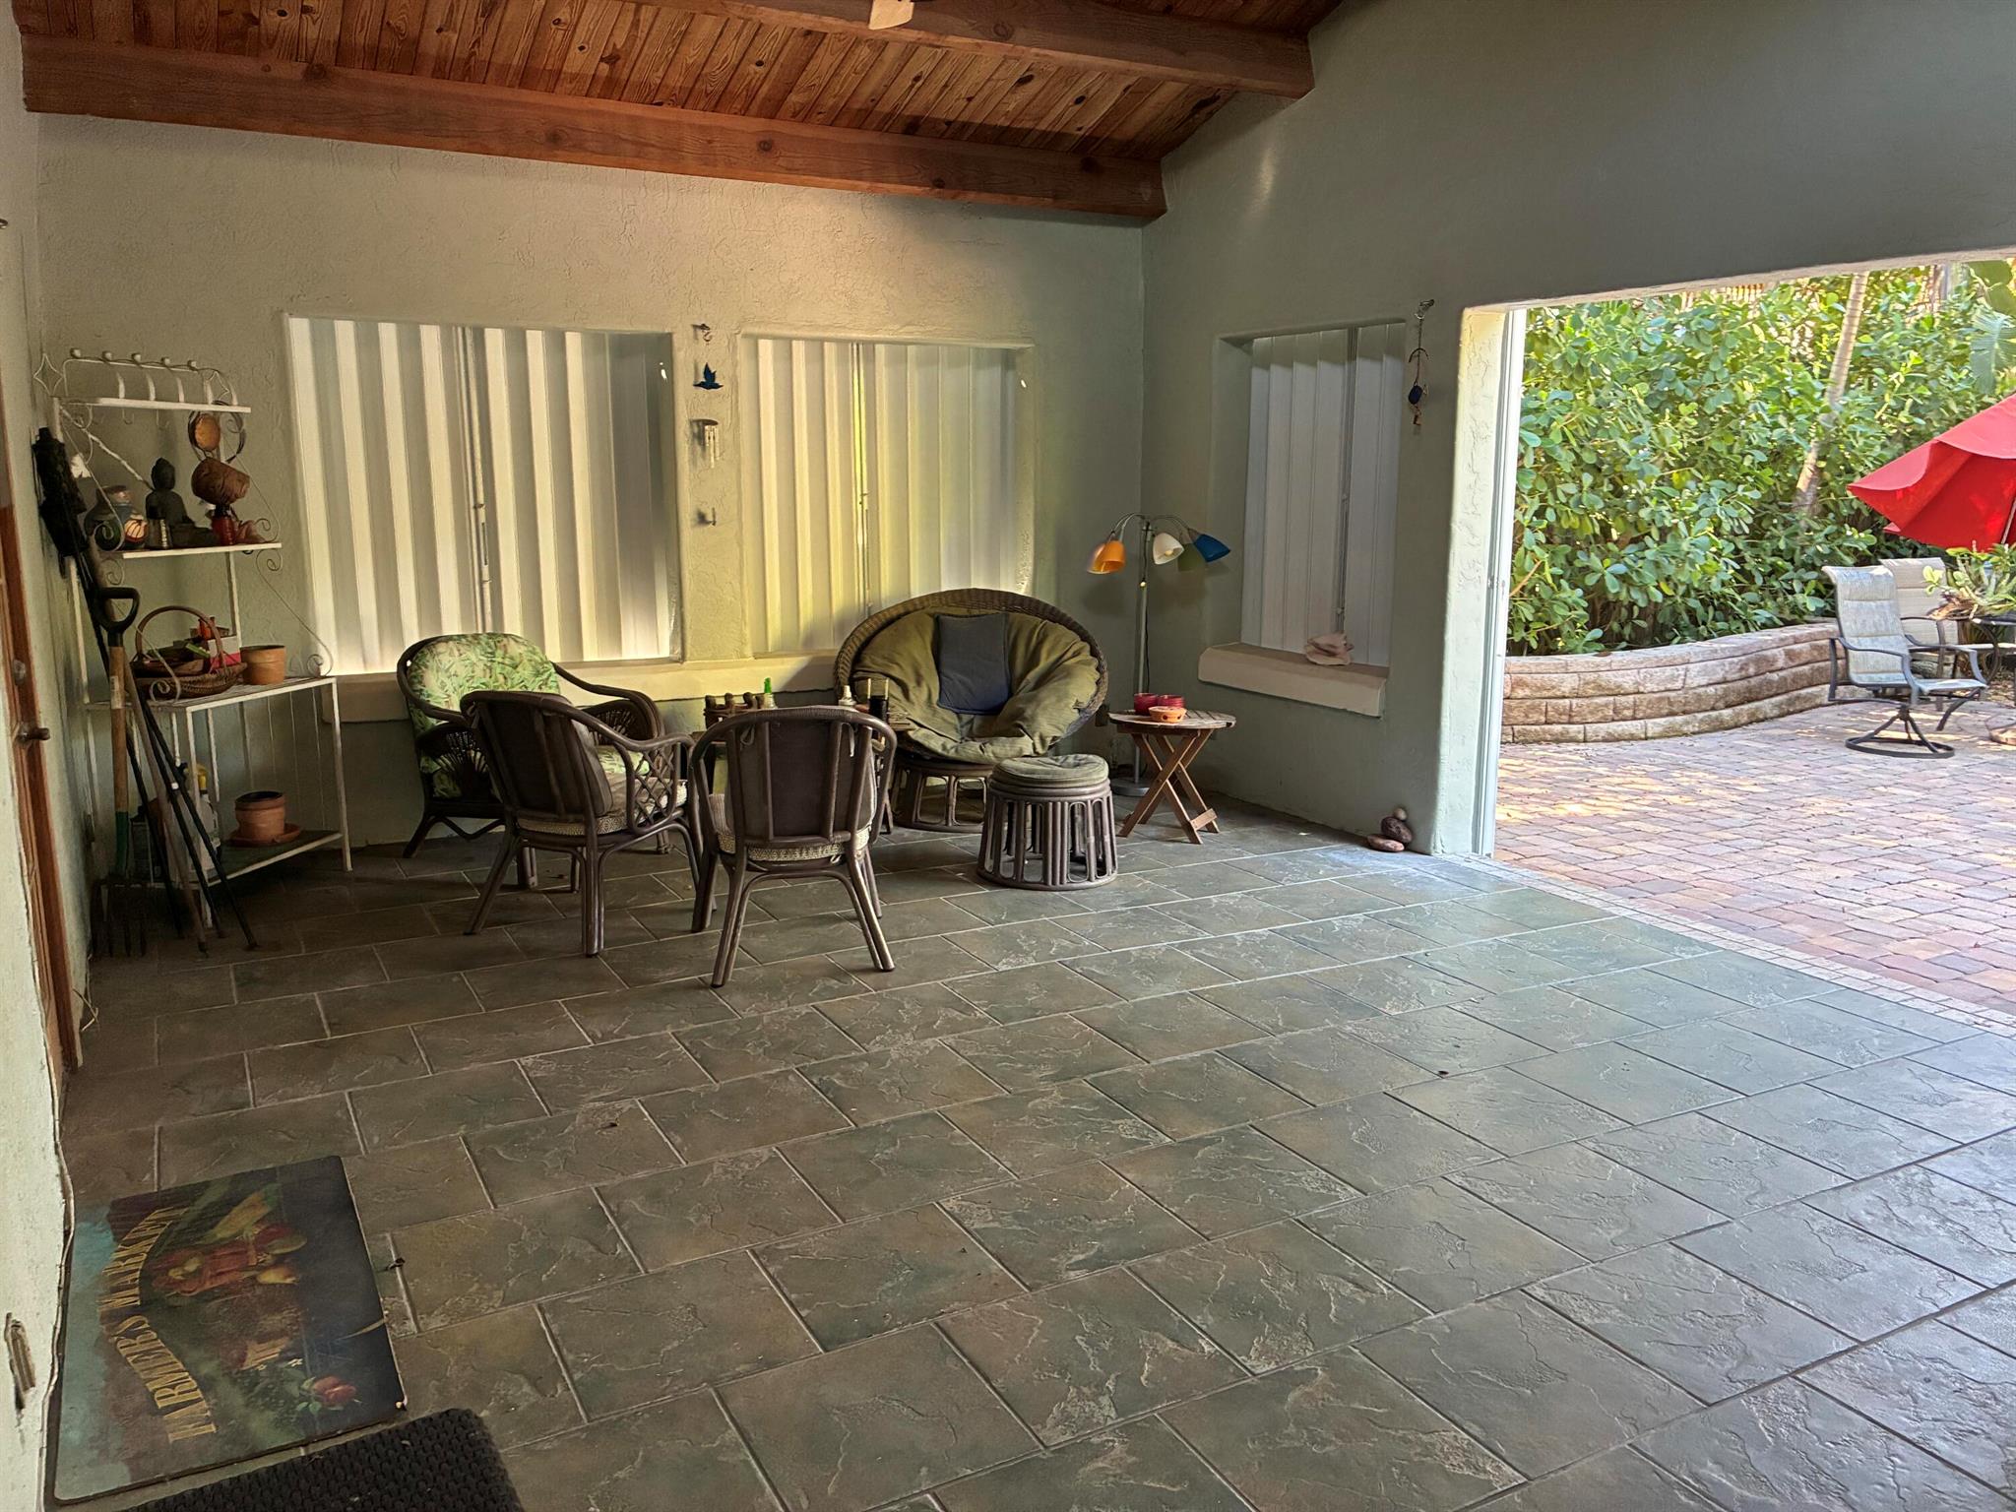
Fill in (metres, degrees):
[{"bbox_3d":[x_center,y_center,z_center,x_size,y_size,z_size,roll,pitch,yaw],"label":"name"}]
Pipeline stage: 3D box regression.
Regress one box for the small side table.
[{"bbox_3d":[0.684,0.086,6.326,0.530,0.490,0.530,0,11,0],"label":"small side table"}]

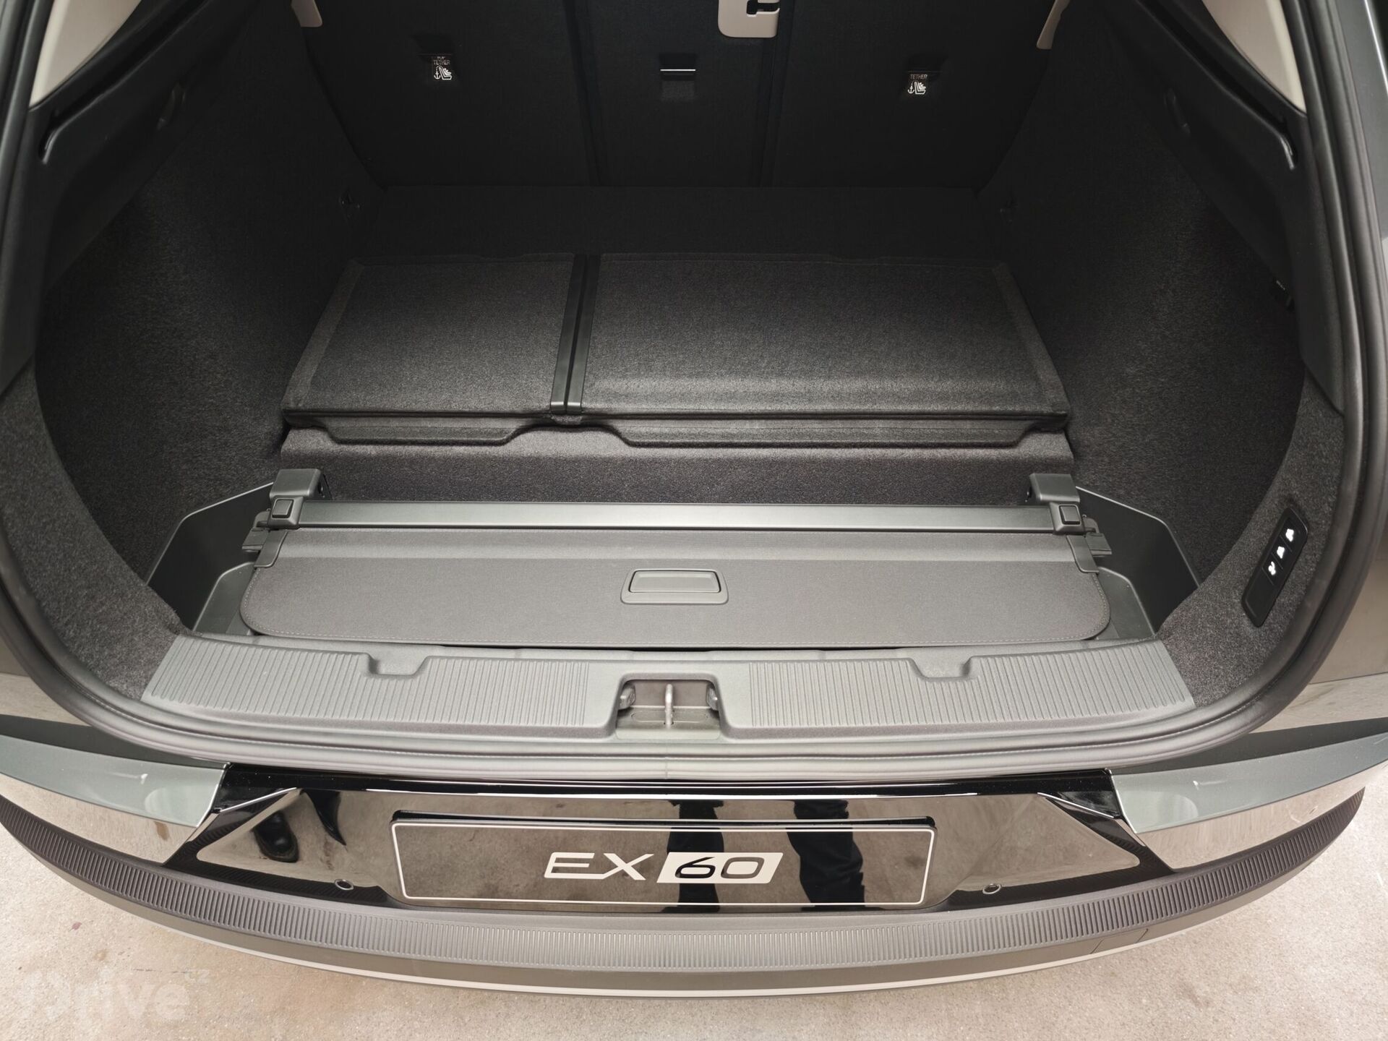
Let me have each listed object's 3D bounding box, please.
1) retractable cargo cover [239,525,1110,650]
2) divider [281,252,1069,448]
[{"bbox_3d":[-0.020,0.068,1.040,0.935,0.035,0.165,0,48,-1],"label":"retractable cargo cover"},{"bbox_3d":[-0.022,-0.250,1.282,0.985,0.042,0.359,0,48,-1],"label":"divider"}]

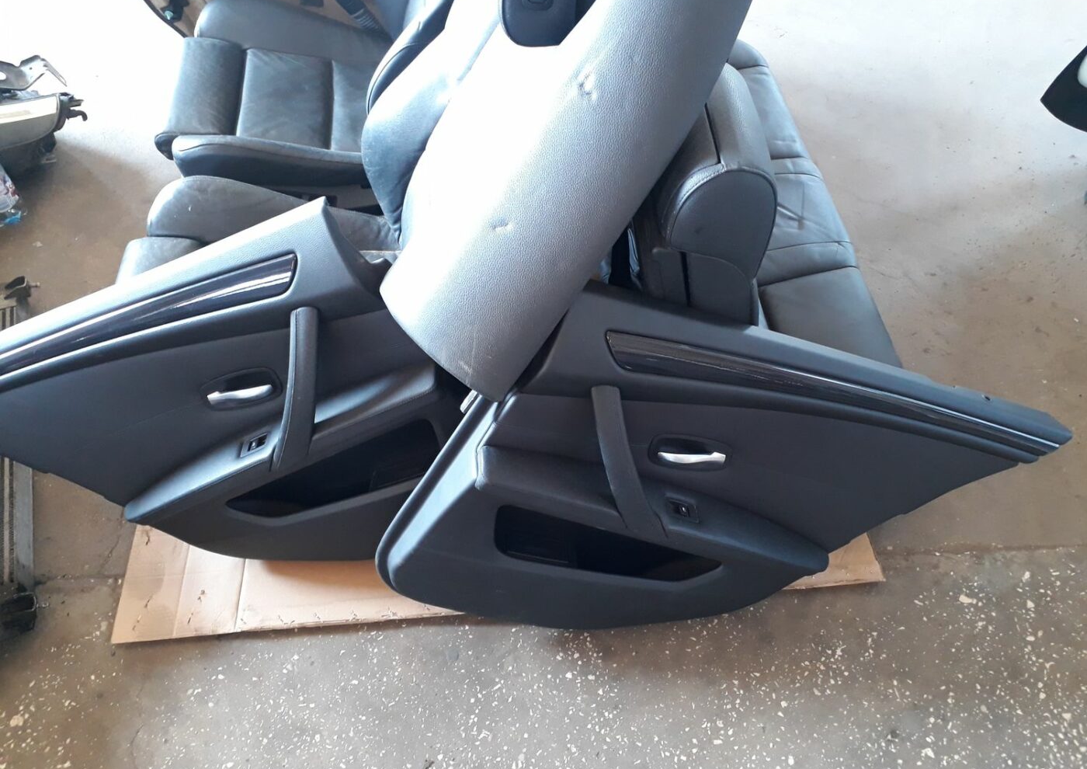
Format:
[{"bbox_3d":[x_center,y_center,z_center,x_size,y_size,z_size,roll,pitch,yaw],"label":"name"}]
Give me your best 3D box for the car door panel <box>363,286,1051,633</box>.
[{"bbox_3d":[0.250,0.201,1.305,0.949,0.607,0.140,15,20,-3],"label":"car door panel"}]

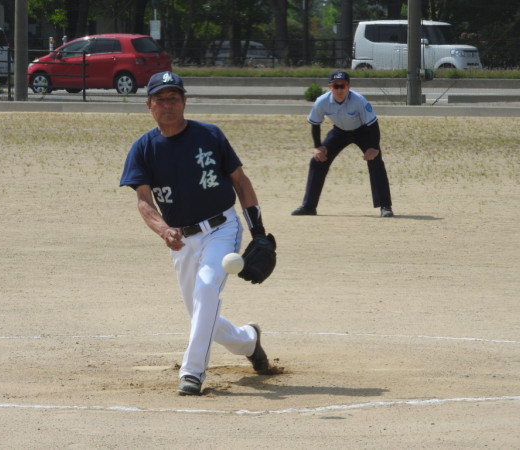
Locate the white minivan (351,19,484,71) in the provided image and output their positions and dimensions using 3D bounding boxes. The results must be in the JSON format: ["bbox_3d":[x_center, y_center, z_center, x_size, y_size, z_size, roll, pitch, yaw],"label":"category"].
[{"bbox_3d":[4.224,-4.591,116.000,3.395,1.780,1.475,1,3,28],"label":"white minivan"}]

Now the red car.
[{"bbox_3d":[-4.115,-4.048,108.200,3.750,1.520,1.695,2,3,31],"label":"red car"}]

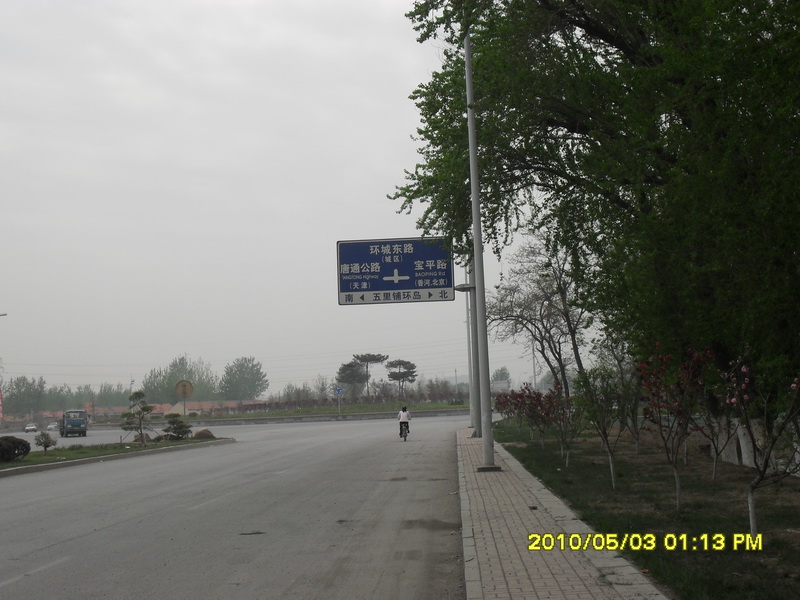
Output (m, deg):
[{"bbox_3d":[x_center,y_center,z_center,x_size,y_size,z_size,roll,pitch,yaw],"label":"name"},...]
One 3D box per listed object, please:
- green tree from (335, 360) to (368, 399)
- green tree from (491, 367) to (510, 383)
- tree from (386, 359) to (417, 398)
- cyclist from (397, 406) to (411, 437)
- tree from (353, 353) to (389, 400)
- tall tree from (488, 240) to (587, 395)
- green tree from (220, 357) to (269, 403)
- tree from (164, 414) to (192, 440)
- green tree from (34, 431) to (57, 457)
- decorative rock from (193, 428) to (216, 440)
[{"bbox_3d":[-6.175,10.521,148.000,4.248,5.228,4.248,-2,-5,3],"label":"green tree"},{"bbox_3d":[30.400,25.371,340.000,6.155,10.809,6.155,-2,-5,3],"label":"green tree"},{"bbox_3d":[0.196,10.423,148.000,4.052,5.424,4.052,-2,-5,3],"label":"tree"},{"bbox_3d":[0.180,5.573,51.000,0.631,1.554,1.700,-2,-5,3],"label":"cyclist"},{"bbox_3d":[-3.790,10.129,148.000,4.705,6.273,4.705,-2,-5,3],"label":"tree"},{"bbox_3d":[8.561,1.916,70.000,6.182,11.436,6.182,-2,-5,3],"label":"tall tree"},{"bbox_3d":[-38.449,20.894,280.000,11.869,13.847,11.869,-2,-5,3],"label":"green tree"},{"bbox_3d":[-11.789,6.703,60.000,1.590,1.484,1.590,-2,-5,3],"label":"tree"},{"bbox_3d":[-13.461,5.440,43.000,0.835,0.968,0.835,-2,-5,3],"label":"green tree"},{"bbox_3d":[-10.359,7.113,60.000,1.272,0.609,0.950,-2,-5,3],"label":"decorative rock"}]

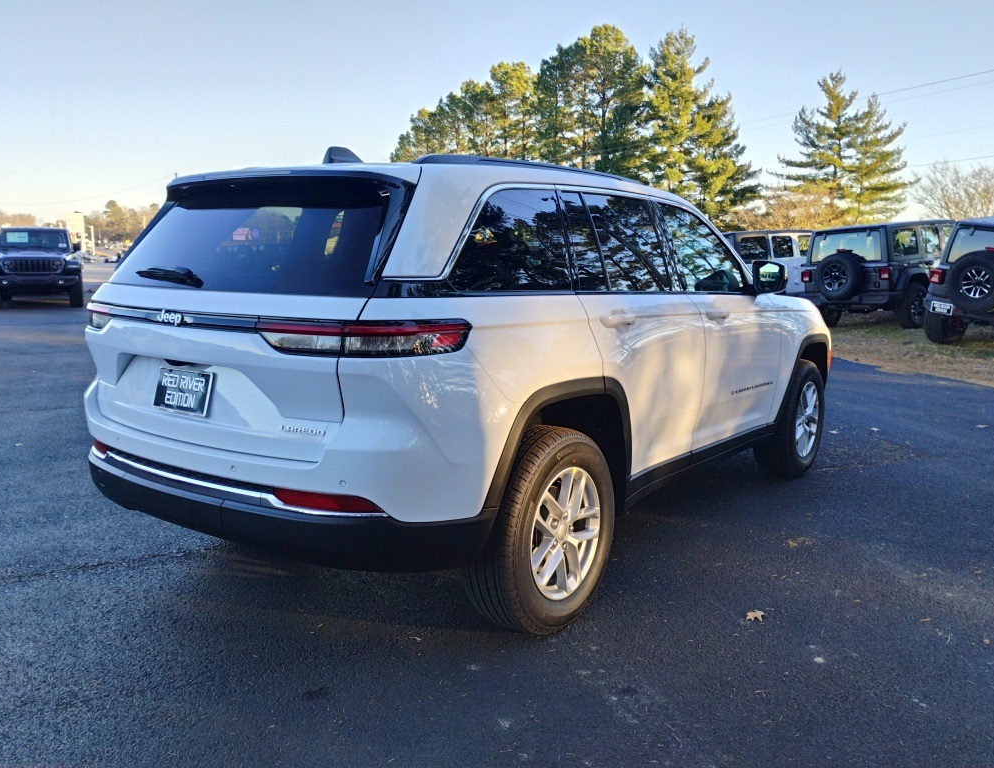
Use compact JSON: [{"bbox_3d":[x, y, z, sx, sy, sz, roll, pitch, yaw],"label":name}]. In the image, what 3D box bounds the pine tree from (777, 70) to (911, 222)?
[{"bbox_3d":[14.859,-8.818,36.114,5.299,9.301,4.769,3,9,22],"label":"pine tree"}]

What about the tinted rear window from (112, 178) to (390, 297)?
[{"bbox_3d":[-0.906,-0.526,2.916,1.380,0.430,0.110,7,-25,36],"label":"tinted rear window"}]

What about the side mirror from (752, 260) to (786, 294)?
[{"bbox_3d":[1.490,-0.588,4.540,0.200,0.180,0.130,6,10,37],"label":"side mirror"}]

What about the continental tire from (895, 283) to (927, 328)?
[{"bbox_3d":[7.039,-1.332,14.050,0.800,0.790,0.250,-6,10,-37],"label":"continental tire"}]

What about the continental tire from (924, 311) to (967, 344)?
[{"bbox_3d":[6.920,-1.037,12.730,0.830,0.830,0.280,-6,11,-38],"label":"continental tire"}]

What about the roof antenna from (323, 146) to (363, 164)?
[{"bbox_3d":[-0.596,-0.895,3.277,0.065,0.075,0.175,7,10,36],"label":"roof antenna"}]

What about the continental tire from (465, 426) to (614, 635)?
[{"bbox_3d":[0.171,0.547,3.184,0.262,0.770,0.775,6,10,37],"label":"continental tire"}]

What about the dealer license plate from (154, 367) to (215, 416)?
[{"bbox_3d":[-1.062,0.023,2.794,0.310,0.155,0.020,7,-2,36],"label":"dealer license plate"}]

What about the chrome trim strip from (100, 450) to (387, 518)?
[{"bbox_3d":[-1.060,0.306,2.842,1.700,0.085,0.210,7,10,36],"label":"chrome trim strip"}]

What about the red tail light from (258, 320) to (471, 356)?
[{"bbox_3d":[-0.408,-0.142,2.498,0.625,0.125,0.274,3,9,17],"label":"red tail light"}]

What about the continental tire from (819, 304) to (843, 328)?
[{"bbox_3d":[6.190,-1.496,15.628,0.810,0.810,0.250,-6,11,-35],"label":"continental tire"}]

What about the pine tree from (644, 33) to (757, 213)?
[{"bbox_3d":[9.424,-10.501,38.909,5.130,11.806,4.617,2,8,13],"label":"pine tree"}]

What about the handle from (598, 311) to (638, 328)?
[{"bbox_3d":[0.479,-0.248,3.283,0.060,0.050,0.260,6,10,37],"label":"handle"}]

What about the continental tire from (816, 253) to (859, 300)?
[{"bbox_3d":[5.779,-1.813,14.100,0.250,0.800,0.800,-6,10,-37],"label":"continental tire"}]

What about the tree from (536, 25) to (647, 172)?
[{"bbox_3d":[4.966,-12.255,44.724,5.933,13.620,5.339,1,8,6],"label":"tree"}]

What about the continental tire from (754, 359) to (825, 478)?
[{"bbox_3d":[1.927,0.216,5.473,0.270,0.775,0.775,7,10,36],"label":"continental tire"}]

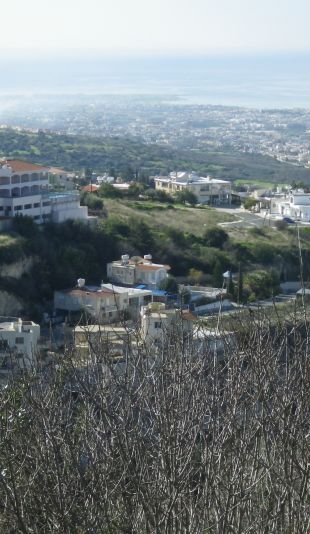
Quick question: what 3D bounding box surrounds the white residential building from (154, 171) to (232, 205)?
[{"bbox_3d":[10.156,-21.197,425.876,14.469,8.200,15.975,-5,10,-34],"label":"white residential building"}]

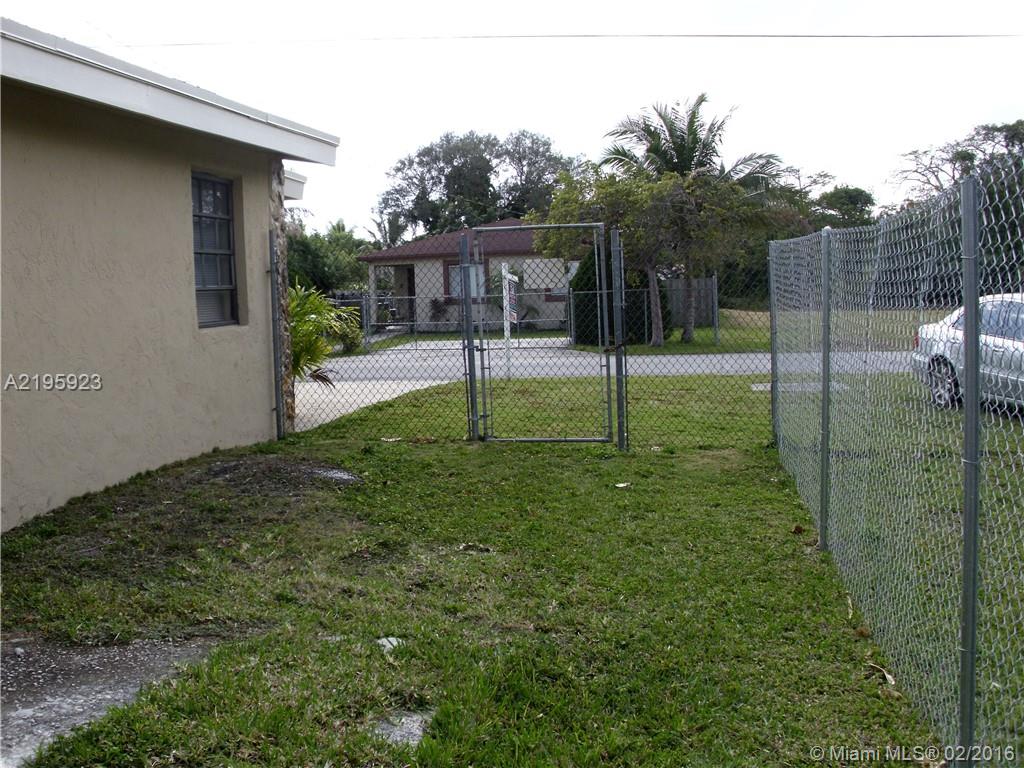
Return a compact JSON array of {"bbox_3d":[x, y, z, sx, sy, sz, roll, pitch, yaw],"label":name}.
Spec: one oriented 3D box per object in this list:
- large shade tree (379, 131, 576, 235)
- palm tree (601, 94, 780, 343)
[{"bbox_3d":[-1.728,-7.936,55.504,9.864,8.825,8.878,-1,5,0],"label":"large shade tree"},{"bbox_3d":[4.170,-3.795,26.073,4.242,5.641,4.242,-1,5,0],"label":"palm tree"}]

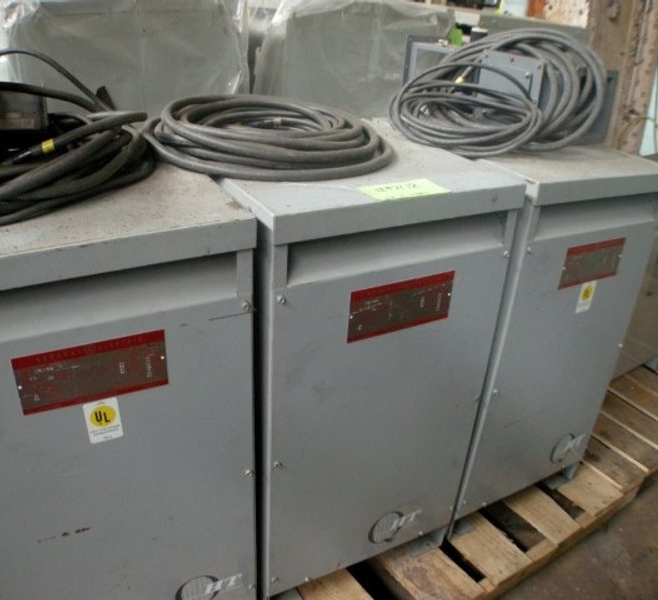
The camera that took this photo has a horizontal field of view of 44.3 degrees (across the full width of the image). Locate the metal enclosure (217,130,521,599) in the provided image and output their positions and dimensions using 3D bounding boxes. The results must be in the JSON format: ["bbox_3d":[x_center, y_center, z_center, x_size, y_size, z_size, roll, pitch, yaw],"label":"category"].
[{"bbox_3d":[-0.004,0.122,1.874,0.555,0.933,0.494,-12,31,-28],"label":"metal enclosure"}]

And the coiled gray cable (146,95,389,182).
[{"bbox_3d":[-0.113,-0.359,1.688,0.527,0.072,0.444,-12,31,-28],"label":"coiled gray cable"}]

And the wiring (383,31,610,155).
[{"bbox_3d":[0.425,-0.532,2.028,0.549,0.266,0.278,-7,30,-21],"label":"wiring"}]

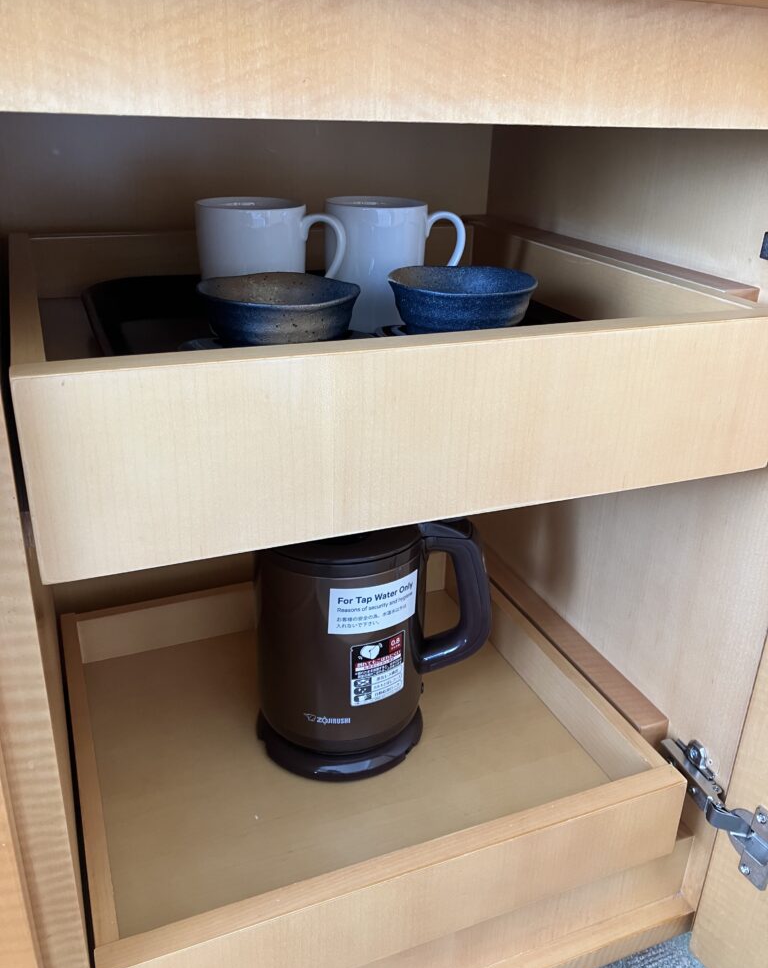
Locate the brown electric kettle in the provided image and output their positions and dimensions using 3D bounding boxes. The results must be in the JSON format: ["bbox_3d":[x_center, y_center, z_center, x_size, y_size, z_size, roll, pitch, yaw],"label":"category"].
[{"bbox_3d":[-0.014,0.118,0.691,0.203,0.214,0.143,4,25,4],"label":"brown electric kettle"}]

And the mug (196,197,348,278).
[{"bbox_3d":[-0.078,-0.149,0.578,0.101,0.087,0.074,3,25,2],"label":"mug"}]

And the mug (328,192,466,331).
[{"bbox_3d":[0.007,-0.164,0.617,0.101,0.087,0.074,5,25,6],"label":"mug"}]

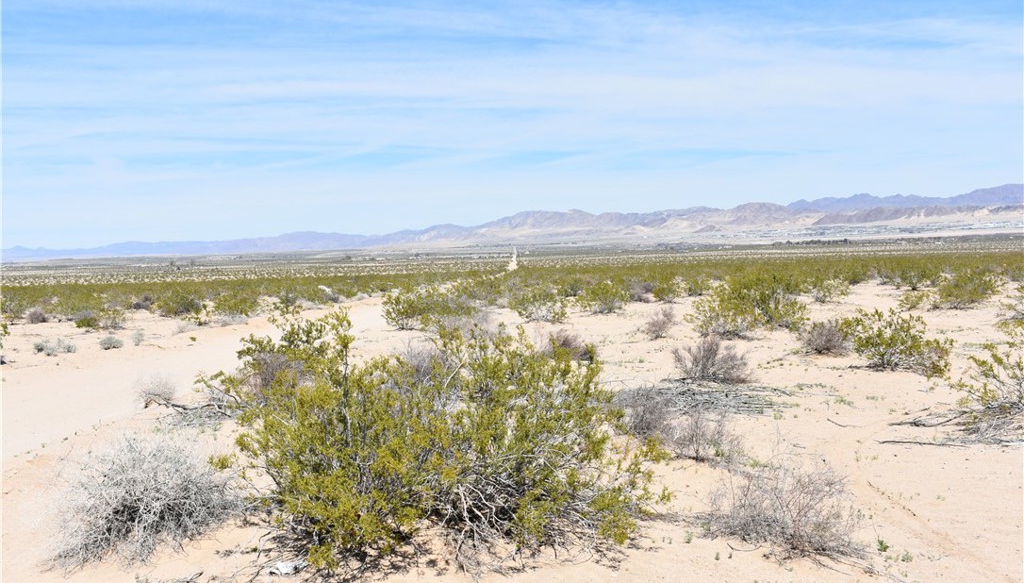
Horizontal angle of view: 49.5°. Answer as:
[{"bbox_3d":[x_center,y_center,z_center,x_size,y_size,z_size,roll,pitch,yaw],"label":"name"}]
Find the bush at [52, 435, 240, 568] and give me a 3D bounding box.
[{"bbox_3d":[-2.129,1.116,6.439,1.080,0.640,0.950,-1,2,-18],"label":"bush"}]

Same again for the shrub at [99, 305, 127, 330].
[{"bbox_3d":[-10.447,0.637,28.989,0.720,0.660,0.650,-1,2,-20],"label":"shrub"}]

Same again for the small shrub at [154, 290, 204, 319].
[{"bbox_3d":[-10.495,0.354,34.985,1.550,0.870,1.350,-1,2,-17],"label":"small shrub"}]

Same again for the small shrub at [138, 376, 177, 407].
[{"bbox_3d":[-3.932,1.103,12.345,0.410,0.320,0.350,0,2,0],"label":"small shrub"}]

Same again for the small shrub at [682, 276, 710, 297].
[{"bbox_3d":[7.674,-0.215,46.160,1.140,0.820,0.970,0,2,0],"label":"small shrub"}]

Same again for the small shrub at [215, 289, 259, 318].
[{"bbox_3d":[-7.402,0.339,29.941,1.220,0.730,1.030,0,2,0],"label":"small shrub"}]

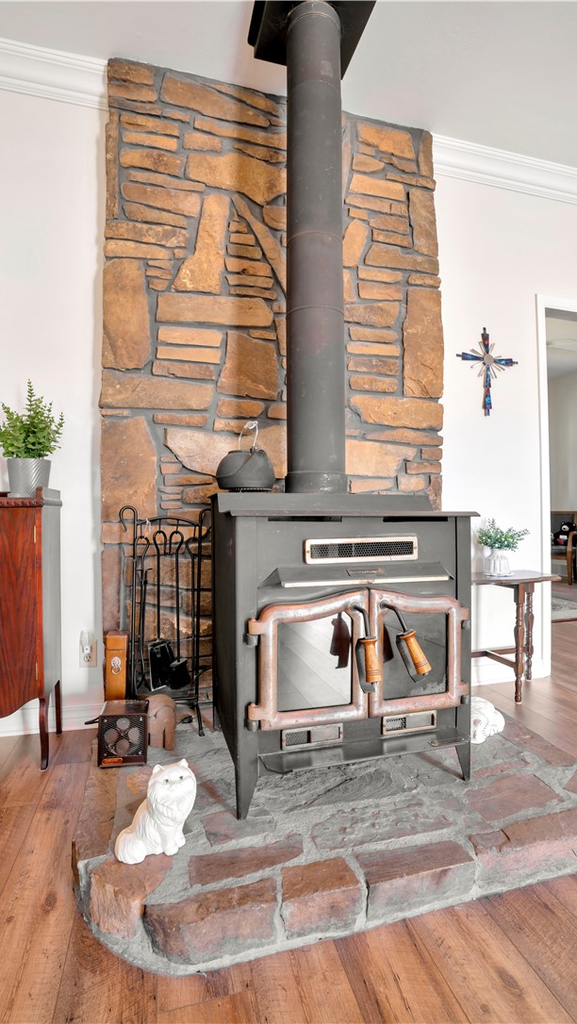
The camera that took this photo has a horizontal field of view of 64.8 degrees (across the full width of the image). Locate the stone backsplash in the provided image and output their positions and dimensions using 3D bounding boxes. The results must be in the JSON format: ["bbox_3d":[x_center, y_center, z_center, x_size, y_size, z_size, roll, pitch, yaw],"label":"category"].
[{"bbox_3d":[-0.012,-0.519,2.080,1.550,2.660,0.110,0,-1,-14],"label":"stone backsplash"}]

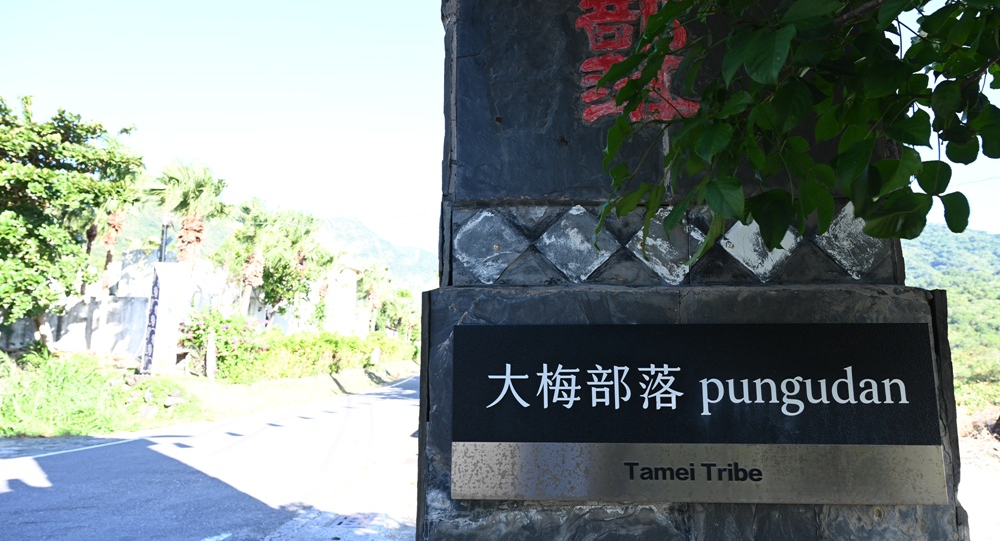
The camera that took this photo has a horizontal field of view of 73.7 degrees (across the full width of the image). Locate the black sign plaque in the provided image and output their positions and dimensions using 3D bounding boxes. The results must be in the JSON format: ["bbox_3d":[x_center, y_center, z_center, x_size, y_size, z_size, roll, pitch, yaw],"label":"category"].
[{"bbox_3d":[0.320,0.239,1.130,0.800,0.291,0.025,-1,-9,3],"label":"black sign plaque"}]

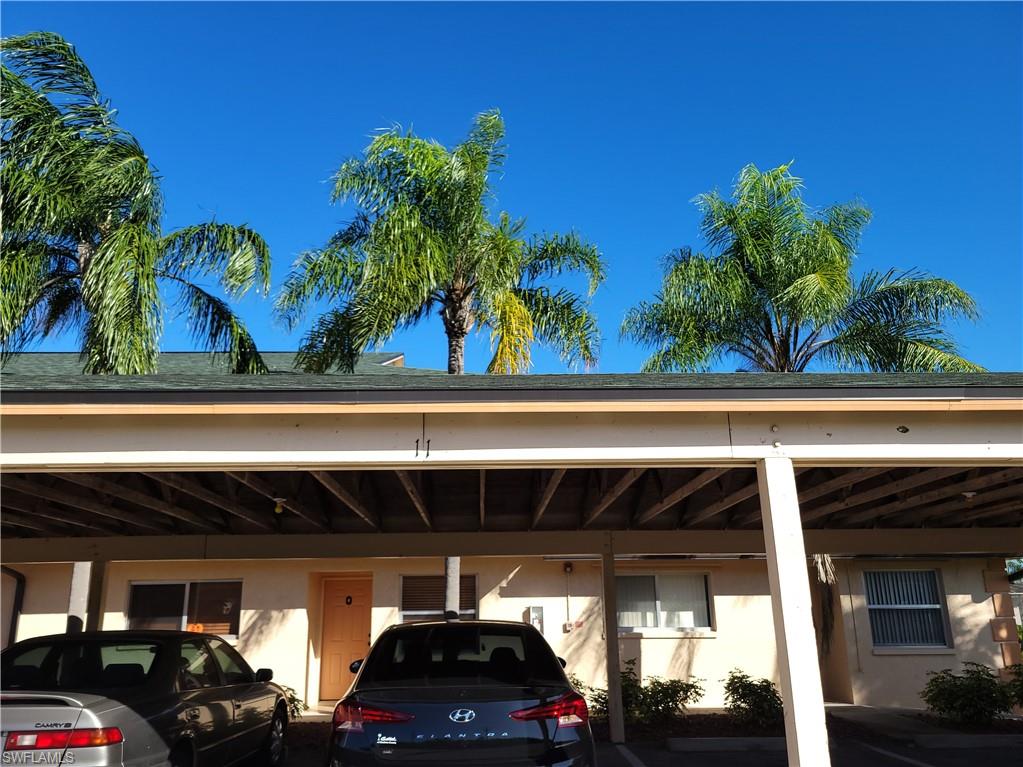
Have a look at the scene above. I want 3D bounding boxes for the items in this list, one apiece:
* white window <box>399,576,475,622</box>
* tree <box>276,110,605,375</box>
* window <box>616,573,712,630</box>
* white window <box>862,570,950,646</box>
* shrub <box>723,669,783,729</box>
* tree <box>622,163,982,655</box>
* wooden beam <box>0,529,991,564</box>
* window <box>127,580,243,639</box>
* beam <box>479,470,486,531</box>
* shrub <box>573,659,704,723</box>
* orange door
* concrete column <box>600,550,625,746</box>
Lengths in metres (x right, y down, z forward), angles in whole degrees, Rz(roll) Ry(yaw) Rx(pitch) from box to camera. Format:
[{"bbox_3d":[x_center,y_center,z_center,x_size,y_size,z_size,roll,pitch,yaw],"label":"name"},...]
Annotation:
[{"bbox_3d":[-1.220,3.883,12.925,1.322,1.272,0.100,0,-17,-2],"label":"white window"},{"bbox_3d":[-1.088,-0.005,11.786,5.189,9.780,5.000,0,-17,-2],"label":"tree"},{"bbox_3d":[2.531,3.734,13.107,1.866,0.985,0.100,0,-17,-2],"label":"window"},{"bbox_3d":[6.802,3.880,13.217,1.375,1.296,0.100,0,-17,-2],"label":"white window"},{"bbox_3d":[3.393,4.382,10.816,0.937,0.710,0.900,0,-17,-2],"label":"shrub"},{"bbox_3d":[4.633,0.438,11.858,5.727,8.830,5.200,0,-17,-2],"label":"tree"},{"bbox_3d":[0.170,2.037,9.737,13.450,0.286,0.150,0,-17,-2],"label":"wooden beam"},{"bbox_3d":[-5.457,3.769,12.806,1.887,0.943,0.100,0,-17,-2],"label":"window"},{"bbox_3d":[-0.260,1.011,7.006,0.038,0.090,5.800,0,-17,-2],"label":"beam"},{"bbox_3d":[1.784,4.347,10.873,1.866,0.850,1.000,0,-17,-2],"label":"shrub"},{"bbox_3d":[-2.907,4.523,13.610,0.913,2.020,0.060,0,-17,-2],"label":"orange door"},{"bbox_3d":[1.243,3.195,9.464,0.150,2.215,0.150,0,-17,-2],"label":"concrete column"}]

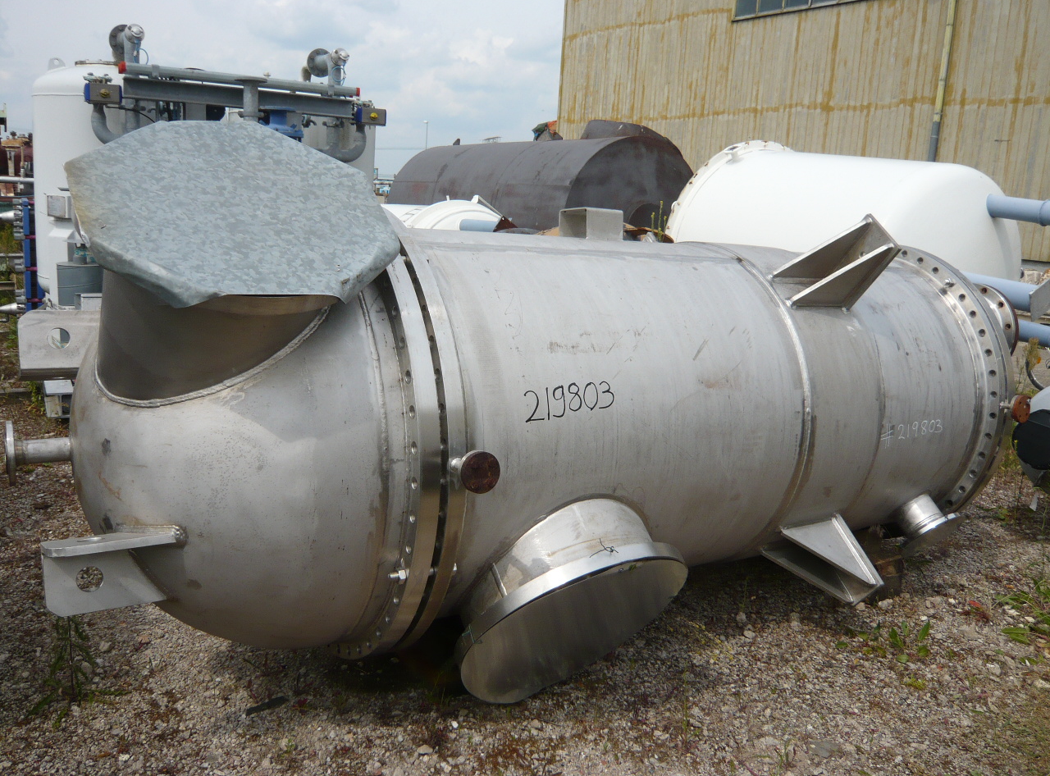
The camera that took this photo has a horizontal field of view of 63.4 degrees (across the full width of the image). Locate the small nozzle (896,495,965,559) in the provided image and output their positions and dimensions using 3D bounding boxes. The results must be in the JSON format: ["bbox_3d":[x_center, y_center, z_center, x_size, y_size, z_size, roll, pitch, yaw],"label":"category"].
[{"bbox_3d":[1.616,0.539,3.493,0.285,0.285,0.179,-3,49,-33],"label":"small nozzle"}]

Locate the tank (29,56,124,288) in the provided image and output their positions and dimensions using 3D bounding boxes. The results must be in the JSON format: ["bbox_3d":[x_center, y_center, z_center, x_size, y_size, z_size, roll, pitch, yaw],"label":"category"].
[{"bbox_3d":[-4.051,-1.907,8.200,1.240,2.367,1.240,-3,12,-33],"label":"tank"}]

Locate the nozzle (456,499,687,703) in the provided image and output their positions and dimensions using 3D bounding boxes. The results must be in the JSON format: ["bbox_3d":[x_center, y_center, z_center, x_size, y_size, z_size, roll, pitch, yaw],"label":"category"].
[{"bbox_3d":[0.093,0.601,2.493,0.711,0.711,0.266,-3,47,-33],"label":"nozzle"}]

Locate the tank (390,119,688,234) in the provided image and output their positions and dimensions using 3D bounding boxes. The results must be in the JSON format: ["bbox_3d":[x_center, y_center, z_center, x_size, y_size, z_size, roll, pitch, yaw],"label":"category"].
[{"bbox_3d":[0.049,-2.721,13.776,2.500,2.560,5.750,-2,14,-31],"label":"tank"}]

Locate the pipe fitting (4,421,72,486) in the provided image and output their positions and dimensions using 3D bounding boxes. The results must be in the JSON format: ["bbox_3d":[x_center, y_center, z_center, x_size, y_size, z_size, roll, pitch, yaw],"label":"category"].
[{"bbox_3d":[-1.258,0.164,2.204,0.149,0.166,0.166,-3,12,-33],"label":"pipe fitting"}]

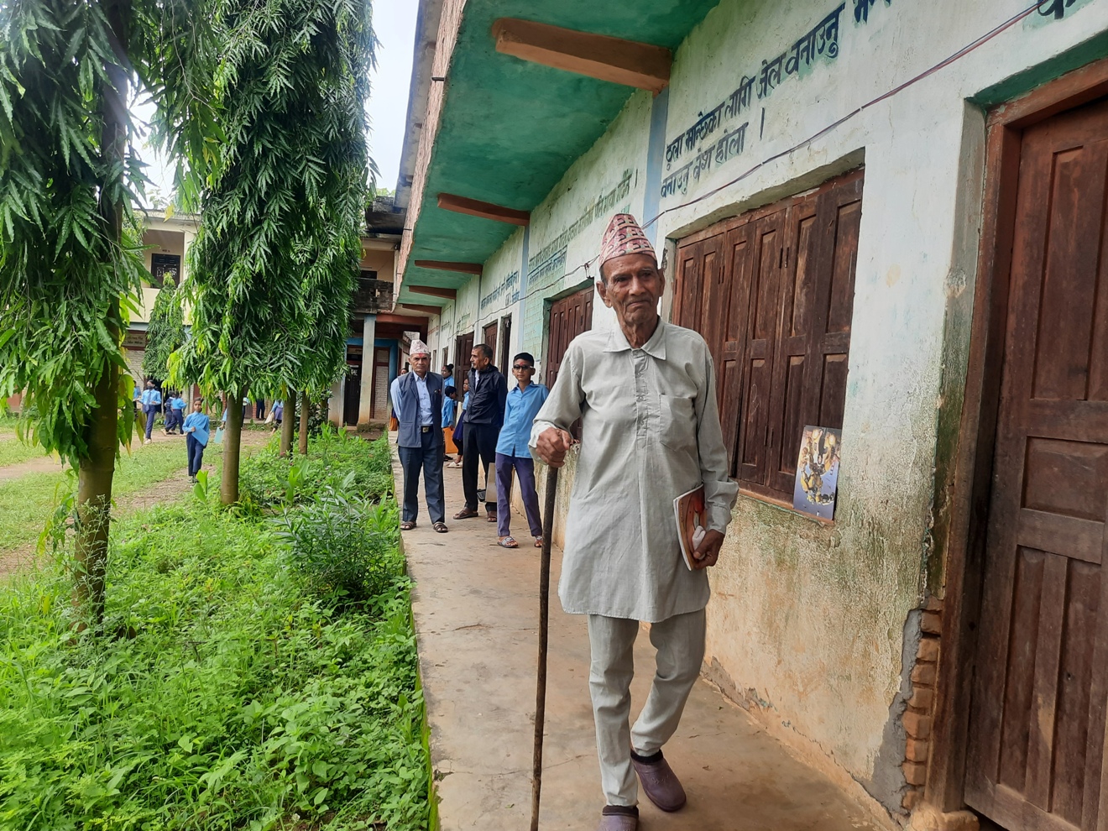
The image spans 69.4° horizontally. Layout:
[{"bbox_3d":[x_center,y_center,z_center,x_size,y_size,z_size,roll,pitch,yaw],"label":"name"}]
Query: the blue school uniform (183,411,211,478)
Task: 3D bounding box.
[{"bbox_3d":[-5.578,0.460,12.500,0.400,1.030,0.240,3,2,-21],"label":"blue school uniform"}]

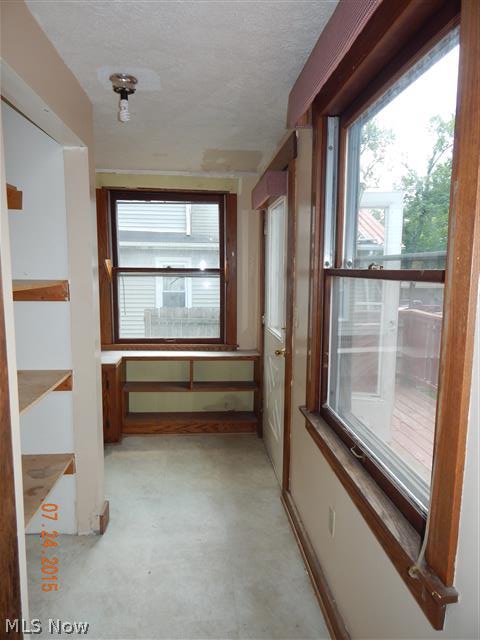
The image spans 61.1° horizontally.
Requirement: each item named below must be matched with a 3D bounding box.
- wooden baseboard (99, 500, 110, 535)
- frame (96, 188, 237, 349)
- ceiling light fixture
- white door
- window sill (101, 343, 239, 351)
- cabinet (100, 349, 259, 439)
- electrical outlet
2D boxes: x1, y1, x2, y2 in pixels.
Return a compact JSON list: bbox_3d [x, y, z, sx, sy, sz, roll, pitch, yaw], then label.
[{"bbox_3d":[-0.774,1.129,2.328,0.018,0.105,0.173,0,6,-6],"label":"wooden baseboard"},{"bbox_3d":[-0.651,-0.459,3.825,1.248,1.419,0.110,0,6,-6],"label":"frame"},{"bbox_3d":[-0.529,-1.010,1.869,0.120,0.188,0.120,0,6,-6],"label":"ceiling light fixture"},{"bbox_3d":[0.274,0.078,3.057,0.045,2.050,0.911,0,6,-6],"label":"white door"},{"bbox_3d":[-0.648,0.251,3.845,1.289,0.056,0.110,0,6,-6],"label":"window sill"},{"bbox_3d":[-0.579,0.674,3.724,1.479,0.701,0.418,0,6,-6],"label":"cabinet"},{"bbox_3d":[0.383,0.845,1.707,0.008,0.114,0.070,0,6,-6],"label":"electrical outlet"}]

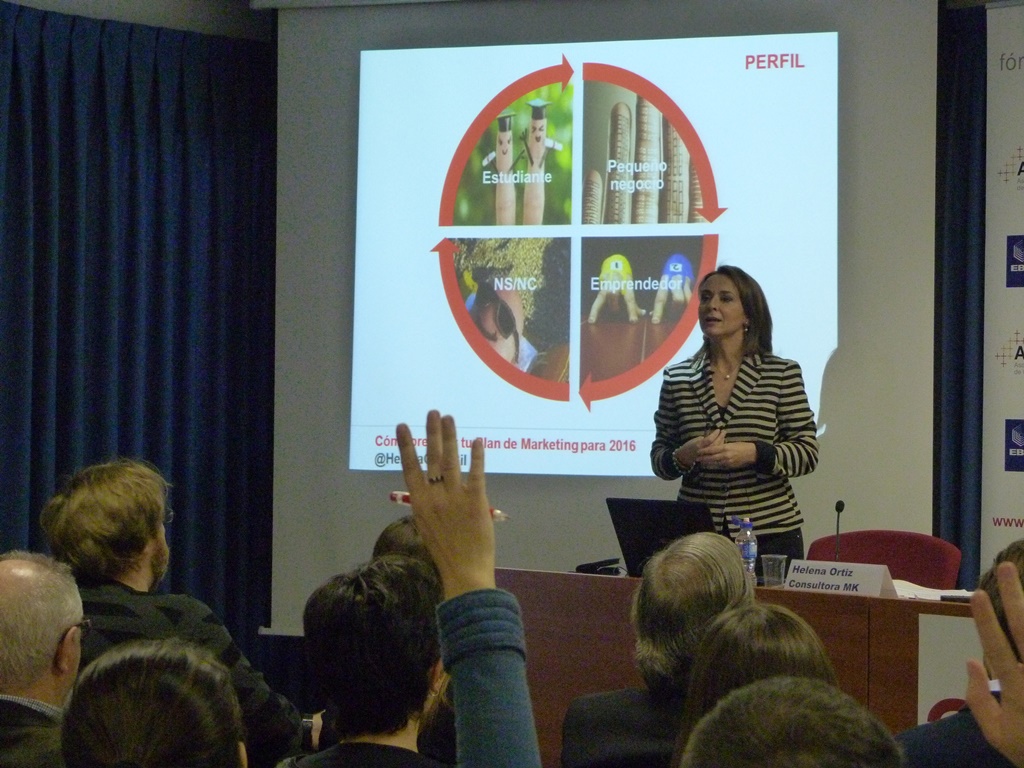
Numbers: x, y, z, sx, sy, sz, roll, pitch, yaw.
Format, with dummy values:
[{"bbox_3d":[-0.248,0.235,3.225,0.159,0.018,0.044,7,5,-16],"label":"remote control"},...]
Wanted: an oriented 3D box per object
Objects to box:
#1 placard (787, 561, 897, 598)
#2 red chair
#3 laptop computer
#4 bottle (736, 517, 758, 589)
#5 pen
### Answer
[{"bbox_3d":[0.858,0.503,7.029,0.303,0.084,0.082,1,0,42],"label":"placard"},{"bbox_3d":[0.969,0.863,7.854,0.550,0.850,0.580,1,0,40],"label":"red chair"},{"bbox_3d":[0.505,0.428,7.346,0.352,0.228,0.350,1,0,42],"label":"laptop computer"},{"bbox_3d":[0.633,0.451,7.239,0.061,0.184,0.061,1,0,0],"label":"bottle"},{"bbox_3d":[-0.067,0.132,2.870,0.136,0.011,0.011,10,0,0],"label":"pen"}]

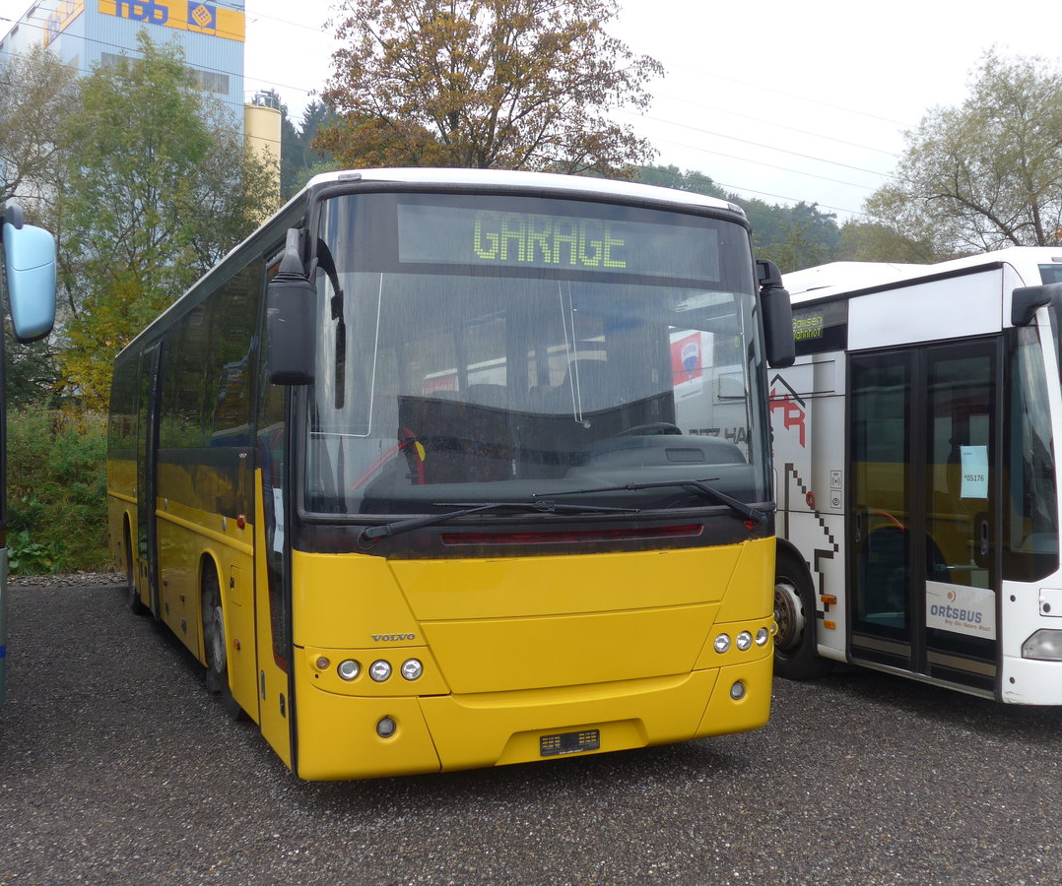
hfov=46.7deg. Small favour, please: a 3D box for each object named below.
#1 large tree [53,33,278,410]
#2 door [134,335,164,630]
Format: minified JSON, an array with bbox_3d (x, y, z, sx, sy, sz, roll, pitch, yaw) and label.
[{"bbox_3d":[-6.850,-3.000,23.000,4.200,9.300,4.200,-1,0,0],"label":"large tree"},{"bbox_3d":[-3.548,0.364,11.469,0.160,2.420,1.600,0,0,-23],"label":"door"}]

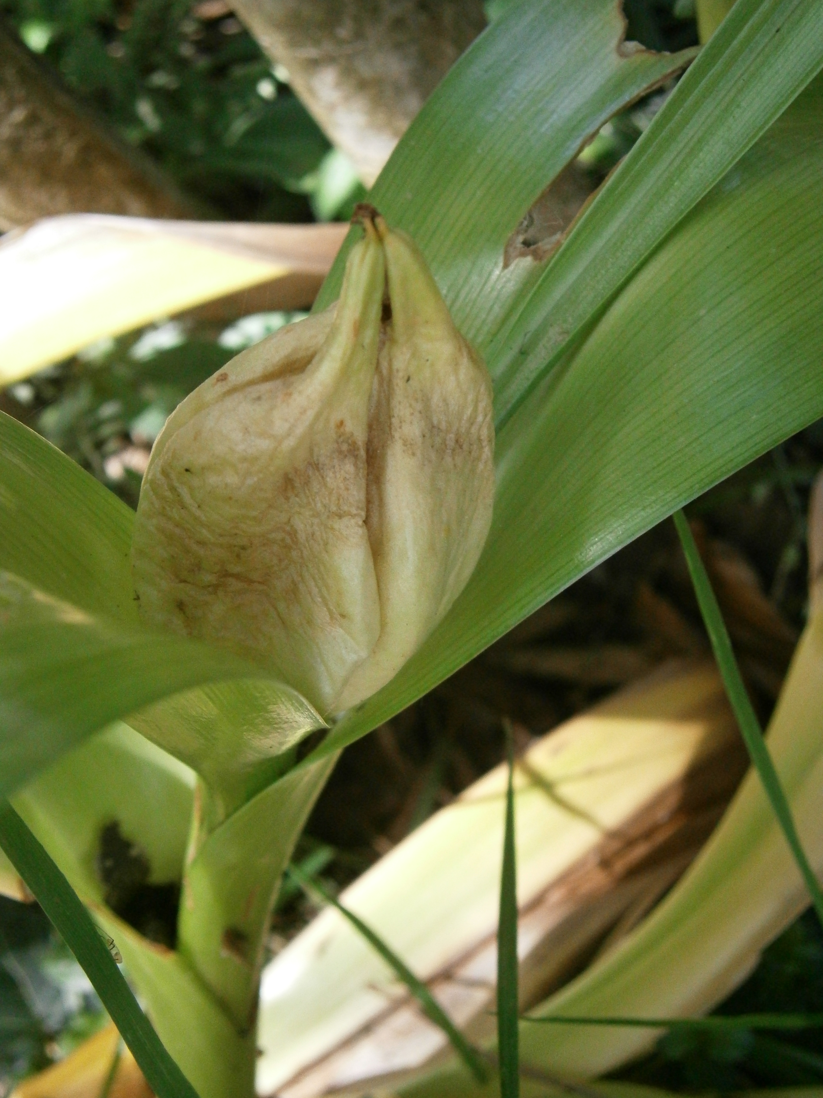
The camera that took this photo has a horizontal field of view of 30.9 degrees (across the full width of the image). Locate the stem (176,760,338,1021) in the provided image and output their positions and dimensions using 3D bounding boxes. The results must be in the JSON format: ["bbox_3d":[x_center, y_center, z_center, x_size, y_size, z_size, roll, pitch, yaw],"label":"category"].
[{"bbox_3d":[-0.024,0.053,0.232,0.019,0.044,0.017,14,21,0],"label":"stem"}]

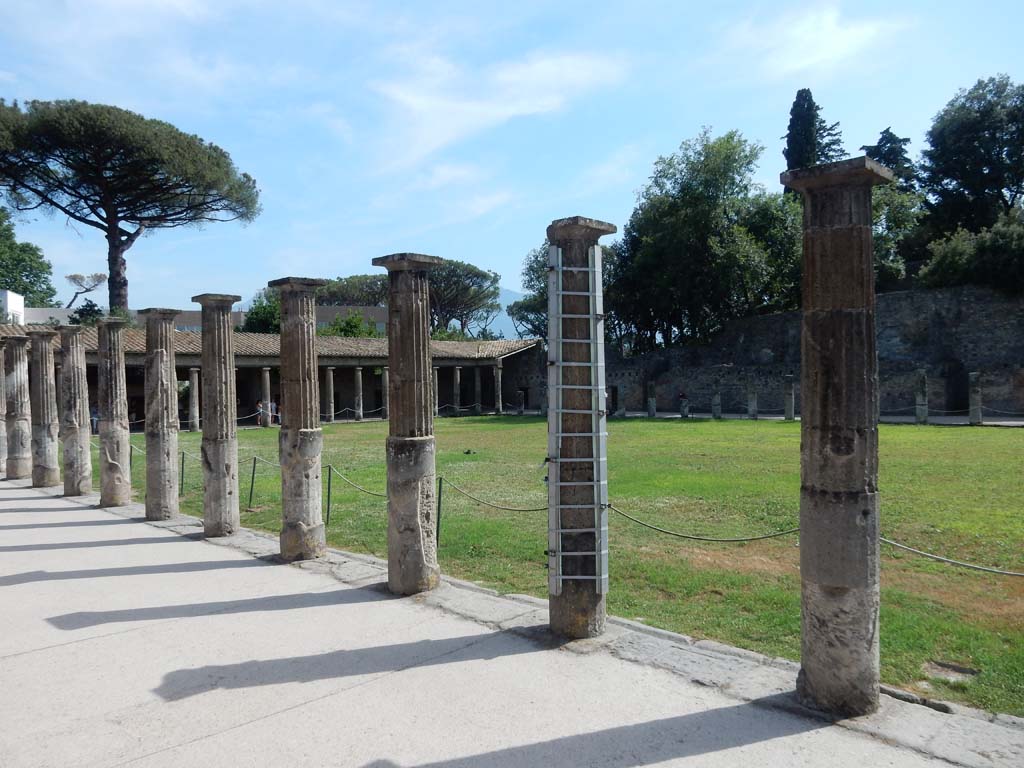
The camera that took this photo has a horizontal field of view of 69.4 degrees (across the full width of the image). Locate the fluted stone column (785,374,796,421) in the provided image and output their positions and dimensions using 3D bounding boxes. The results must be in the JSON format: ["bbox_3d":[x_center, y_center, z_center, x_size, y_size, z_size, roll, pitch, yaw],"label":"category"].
[{"bbox_3d":[17.171,0.826,45.676,0.562,2.799,0.562,0,1,43],"label":"fluted stone column"}]

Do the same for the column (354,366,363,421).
[{"bbox_3d":[-9.854,0.675,47.602,0.485,3.390,0.485,-1,0,0],"label":"column"}]

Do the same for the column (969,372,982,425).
[{"bbox_3d":[24.443,0.726,38.956,0.562,2.749,0.562,0,1,43],"label":"column"}]

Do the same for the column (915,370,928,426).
[{"bbox_3d":[22.529,0.659,40.635,0.562,2.945,0.562,0,1,43],"label":"column"}]

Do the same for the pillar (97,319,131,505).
[{"bbox_3d":[-8.305,0.585,15.449,0.570,3.850,0.570,0,1,43],"label":"pillar"}]

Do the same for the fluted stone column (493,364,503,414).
[{"bbox_3d":[-1.033,0.490,53.508,0.485,3.390,0.485,-1,0,43],"label":"fluted stone column"}]

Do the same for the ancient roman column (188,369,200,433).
[{"bbox_3d":[-17.125,0.834,39.898,0.485,3.390,0.485,-1,0,43],"label":"ancient roman column"}]

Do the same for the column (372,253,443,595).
[{"bbox_3d":[-1.186,0.459,8.728,0.597,3.850,0.597,0,1,43],"label":"column"}]

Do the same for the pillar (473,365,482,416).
[{"bbox_3d":[-2.789,0.633,60.668,0.578,3.850,0.578,0,1,43],"label":"pillar"}]

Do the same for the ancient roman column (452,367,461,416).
[{"bbox_3d":[-4.340,0.653,58.885,0.578,3.850,0.578,0,1,43],"label":"ancient roman column"}]

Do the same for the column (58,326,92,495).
[{"bbox_3d":[-8.730,0.530,14.784,0.485,3.340,0.485,-1,0,43],"label":"column"}]

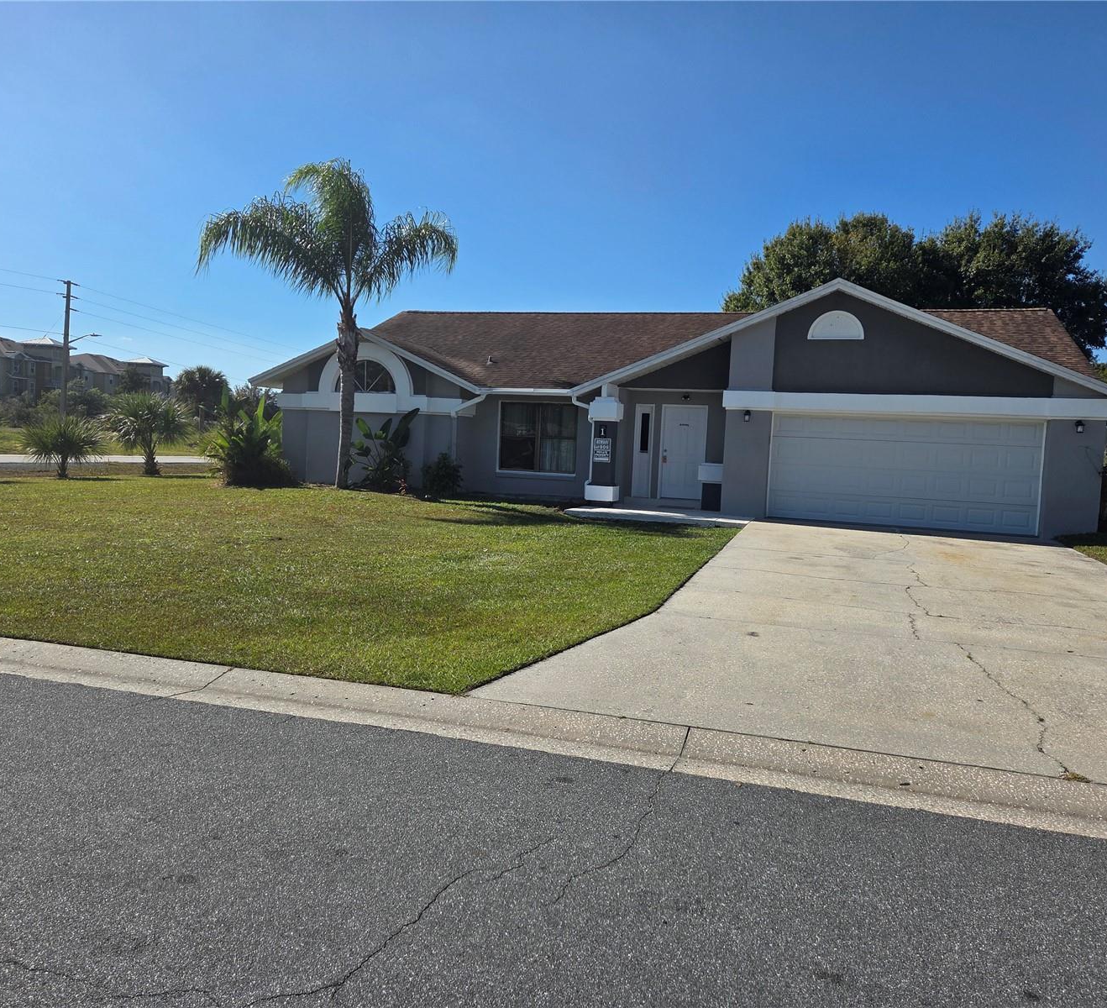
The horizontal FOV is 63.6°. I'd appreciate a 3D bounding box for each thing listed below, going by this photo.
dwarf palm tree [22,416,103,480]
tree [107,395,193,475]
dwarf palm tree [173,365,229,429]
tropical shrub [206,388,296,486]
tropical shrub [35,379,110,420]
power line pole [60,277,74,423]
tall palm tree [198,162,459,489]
[{"bbox_3d":[-11.187,-1.294,20.395,1.927,1.412,1.900,4,4,17],"label":"dwarf palm tree"},{"bbox_3d":[-10.072,-1.762,22.336,2.059,2.060,2.000,4,4,17],"label":"tree"},{"bbox_3d":[-27.638,-7.718,70.029,4.357,6.178,4.200,4,4,17],"label":"dwarf palm tree"},{"bbox_3d":[-6.859,-1.475,20.222,2.004,2.149,2.000,4,4,17],"label":"tropical shrub"},{"bbox_3d":[-38.768,-7.738,71.972,5.888,4.721,5.000,4,4,17],"label":"tropical shrub"},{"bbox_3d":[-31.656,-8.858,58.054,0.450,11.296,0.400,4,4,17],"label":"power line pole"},{"bbox_3d":[-5.149,-4.059,20.317,5.806,7.394,5.600,4,4,17],"label":"tall palm tree"}]

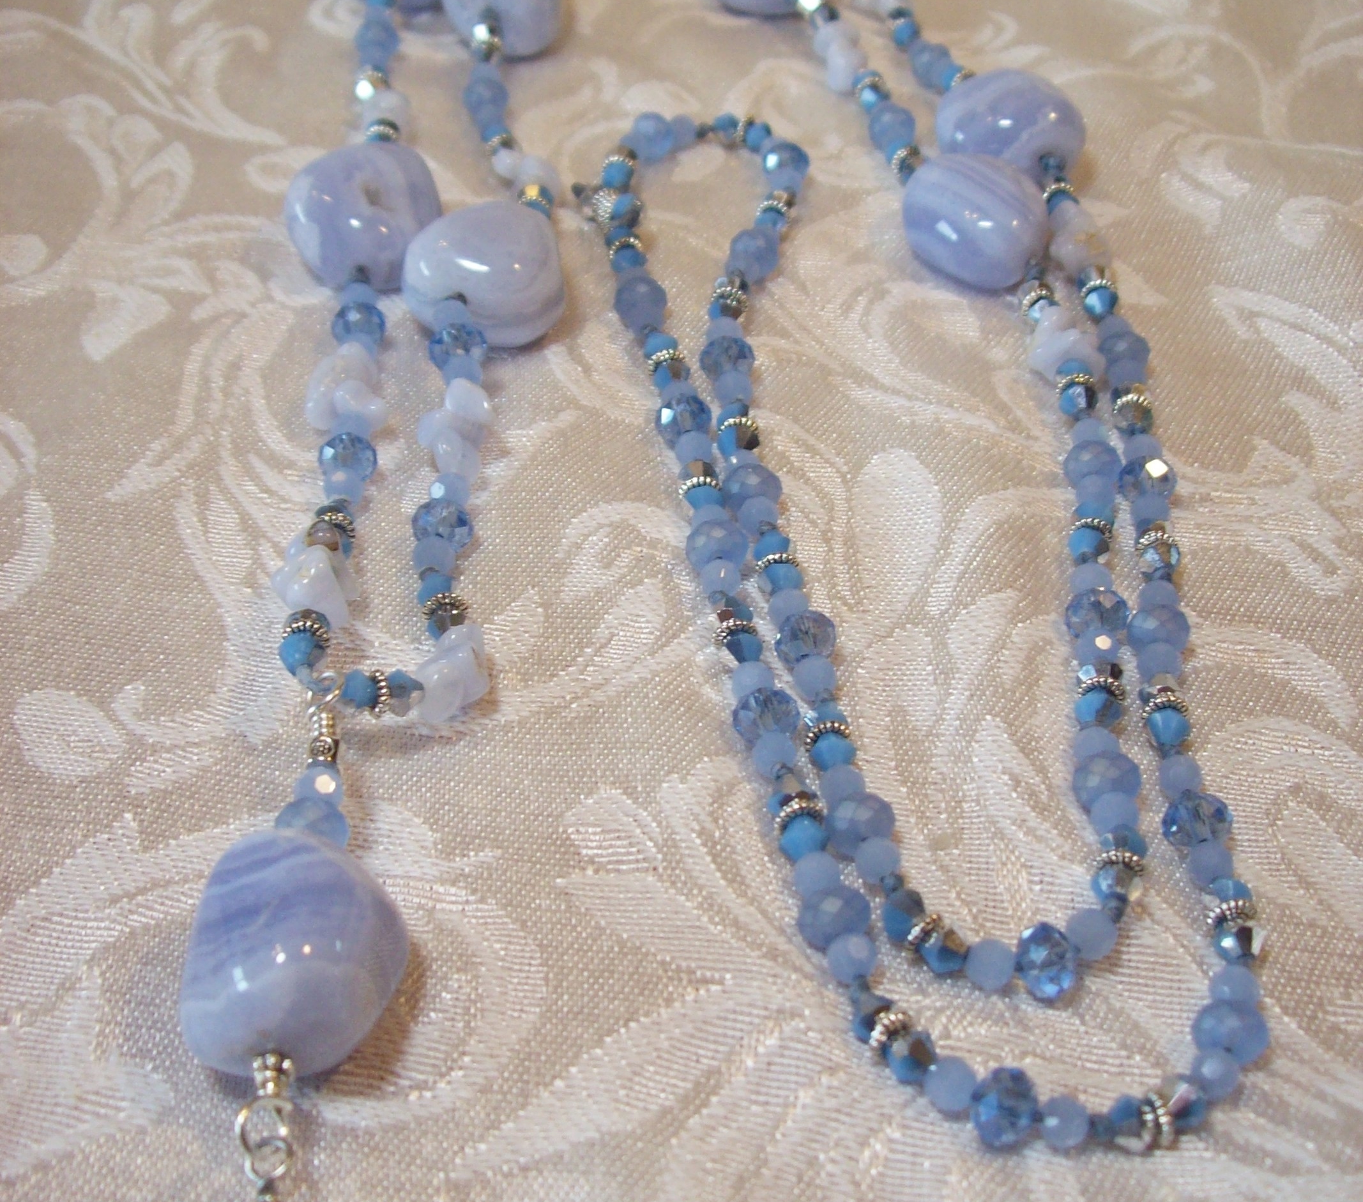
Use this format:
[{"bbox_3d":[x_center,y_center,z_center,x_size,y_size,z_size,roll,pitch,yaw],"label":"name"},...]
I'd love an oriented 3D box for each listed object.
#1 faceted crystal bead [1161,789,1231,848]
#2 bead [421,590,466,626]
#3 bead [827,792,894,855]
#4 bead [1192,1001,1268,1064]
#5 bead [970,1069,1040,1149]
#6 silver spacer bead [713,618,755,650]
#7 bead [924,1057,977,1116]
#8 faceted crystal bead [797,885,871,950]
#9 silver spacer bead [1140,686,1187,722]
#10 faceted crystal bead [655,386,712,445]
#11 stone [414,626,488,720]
[{"bbox_3d":[0.045,0.019,0.165,0.006,0.006,0.005,-10,45,-11],"label":"faceted crystal bead"},{"bbox_3d":[-0.023,0.001,0.184,0.005,0.005,0.002,-8,44,-8],"label":"bead"},{"bbox_3d":[0.016,0.020,0.167,0.006,0.006,0.005,-2,43,-4],"label":"bead"},{"bbox_3d":[0.043,0.034,0.149,0.006,0.006,0.005,9,45,8],"label":"bead"},{"bbox_3d":[0.025,0.038,0.143,0.005,0.006,0.006,12,45,13],"label":"bead"},{"bbox_3d":[0.005,0.004,0.184,0.004,0.004,0.002,-7,44,-10],"label":"silver spacer bead"},{"bbox_3d":[0.021,0.038,0.148,0.004,0.004,0.004,1,43,-1],"label":"bead"},{"bbox_3d":[0.013,0.026,0.157,0.006,0.006,0.005,-14,46,-15],"label":"faceted crystal bead"},{"bbox_3d":[0.046,0.010,0.178,0.004,0.004,0.002,4,43,2],"label":"silver spacer bead"},{"bbox_3d":[0.000,-0.020,0.205,0.006,0.006,0.005,-7,44,-6],"label":"faceted crystal bead"},{"bbox_3d":[-0.021,0.007,0.177,0.007,0.006,0.010,12,45,11],"label":"stone"}]

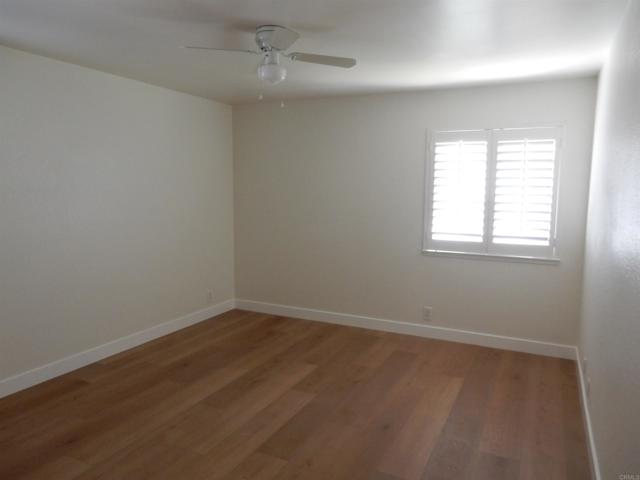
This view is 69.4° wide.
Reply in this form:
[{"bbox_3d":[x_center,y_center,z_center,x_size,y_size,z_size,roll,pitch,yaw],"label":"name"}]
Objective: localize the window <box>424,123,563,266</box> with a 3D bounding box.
[{"bbox_3d":[1.559,-0.433,4.261,1.170,1.170,0.060,4,7,26],"label":"window"}]

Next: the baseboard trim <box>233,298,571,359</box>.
[{"bbox_3d":[0.606,0.903,4.900,3.712,0.116,0.018,4,7,26],"label":"baseboard trim"}]

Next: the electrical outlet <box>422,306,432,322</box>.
[{"bbox_3d":[1.086,0.746,4.649,0.076,0.123,0.012,4,7,26],"label":"electrical outlet"}]

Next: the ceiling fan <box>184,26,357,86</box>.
[{"bbox_3d":[-0.293,-1.093,2.792,0.980,0.330,0.980,4,7,26],"label":"ceiling fan"}]

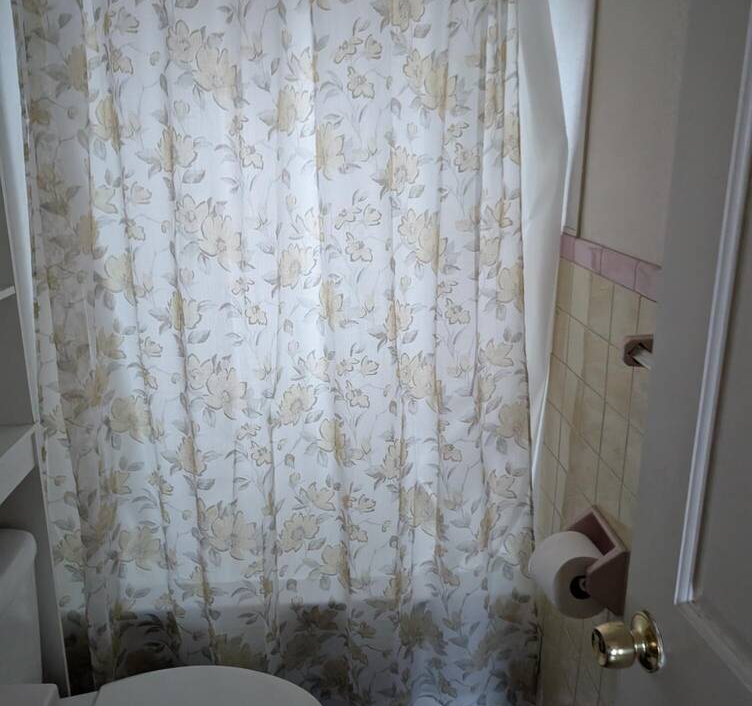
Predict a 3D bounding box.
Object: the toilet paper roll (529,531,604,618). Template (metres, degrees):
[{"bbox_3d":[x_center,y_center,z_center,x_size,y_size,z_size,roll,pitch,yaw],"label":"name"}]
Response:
[{"bbox_3d":[0.366,0.408,1.287,0.120,0.120,0.102,-2,14,-6],"label":"toilet paper roll"}]

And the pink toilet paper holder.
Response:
[{"bbox_3d":[0.389,0.379,1.274,0.070,0.126,0.153,-1,16,-3],"label":"pink toilet paper holder"}]

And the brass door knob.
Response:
[{"bbox_3d":[0.286,0.338,0.805,0.062,0.067,0.067,-3,16,-9],"label":"brass door knob"}]

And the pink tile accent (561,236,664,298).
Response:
[{"bbox_3d":[0.411,-0.167,1.274,0.014,0.052,0.500,-1,16,-3],"label":"pink tile accent"}]

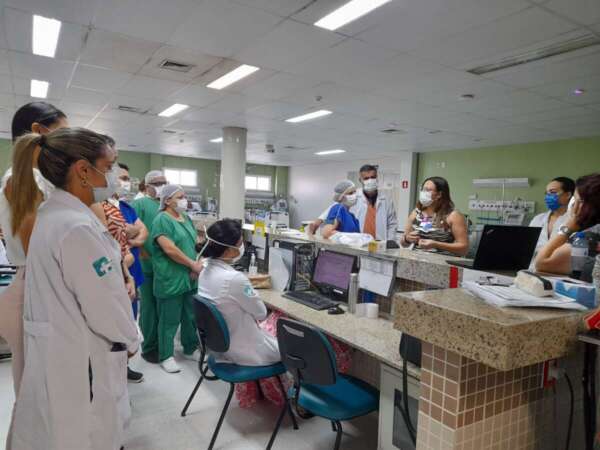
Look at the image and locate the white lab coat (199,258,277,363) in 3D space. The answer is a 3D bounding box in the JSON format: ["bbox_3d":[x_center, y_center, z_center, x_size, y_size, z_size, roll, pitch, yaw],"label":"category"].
[{"bbox_3d":[-0.396,0.538,2.912,0.480,0.670,0.510,1,3,-31],"label":"white lab coat"}]

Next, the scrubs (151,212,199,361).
[{"bbox_3d":[-1.066,0.514,3.710,0.320,1.260,0.450,3,2,21],"label":"scrubs"}]

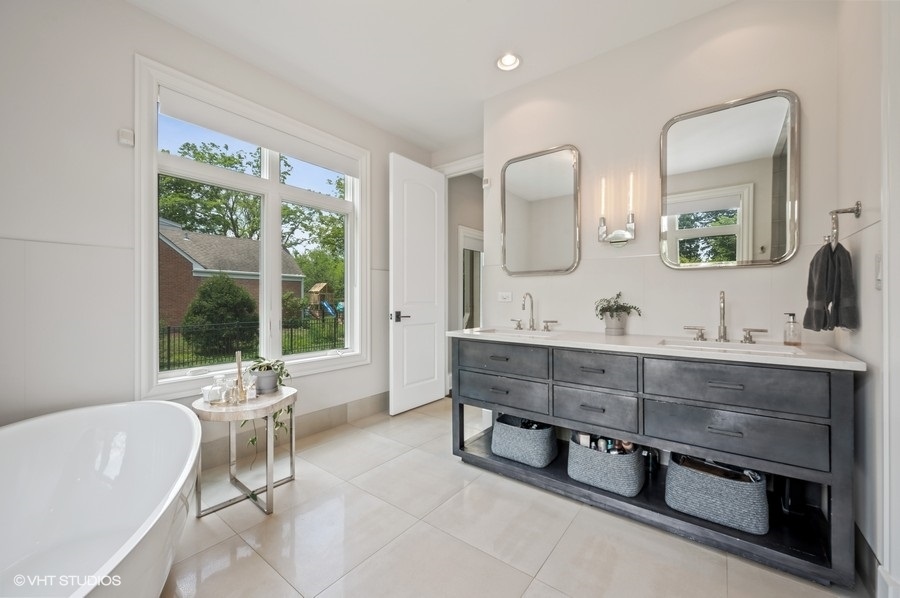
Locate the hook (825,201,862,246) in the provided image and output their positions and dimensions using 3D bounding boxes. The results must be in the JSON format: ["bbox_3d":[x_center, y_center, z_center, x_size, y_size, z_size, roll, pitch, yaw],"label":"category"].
[{"bbox_3d":[1.648,-0.300,1.469,0.090,0.190,0.160,0,0,38],"label":"hook"}]

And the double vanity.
[{"bbox_3d":[0.946,0.672,2.125,1.954,0.866,0.639,0,0,37],"label":"double vanity"}]

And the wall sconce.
[{"bbox_3d":[1.114,-0.585,2.326,0.218,0.465,0.115,0,0,37],"label":"wall sconce"}]

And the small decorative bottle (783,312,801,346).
[{"bbox_3d":[1.748,0.156,1.800,0.070,0.165,0.060,0,0,27],"label":"small decorative bottle"}]

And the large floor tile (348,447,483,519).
[{"bbox_3d":[-0.194,1.092,2.137,0.595,0.010,0.595,0,0,38],"label":"large floor tile"}]

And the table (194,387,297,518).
[{"bbox_3d":[-1.119,0.827,1.952,0.505,0.556,0.505,0,0,37],"label":"table"}]

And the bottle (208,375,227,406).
[{"bbox_3d":[-1.213,0.471,1.820,0.075,0.137,0.075,0,0,38],"label":"bottle"}]

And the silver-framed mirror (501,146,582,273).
[{"bbox_3d":[0.681,-0.648,2.692,0.618,0.932,0.045,0,0,37],"label":"silver-framed mirror"}]

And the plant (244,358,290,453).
[{"bbox_3d":[-1.091,0.625,2.077,0.240,0.570,0.250,0,0,37],"label":"plant"}]

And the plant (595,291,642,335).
[{"bbox_3d":[1.036,0.095,2.170,0.245,0.266,0.215,0,0,38],"label":"plant"}]

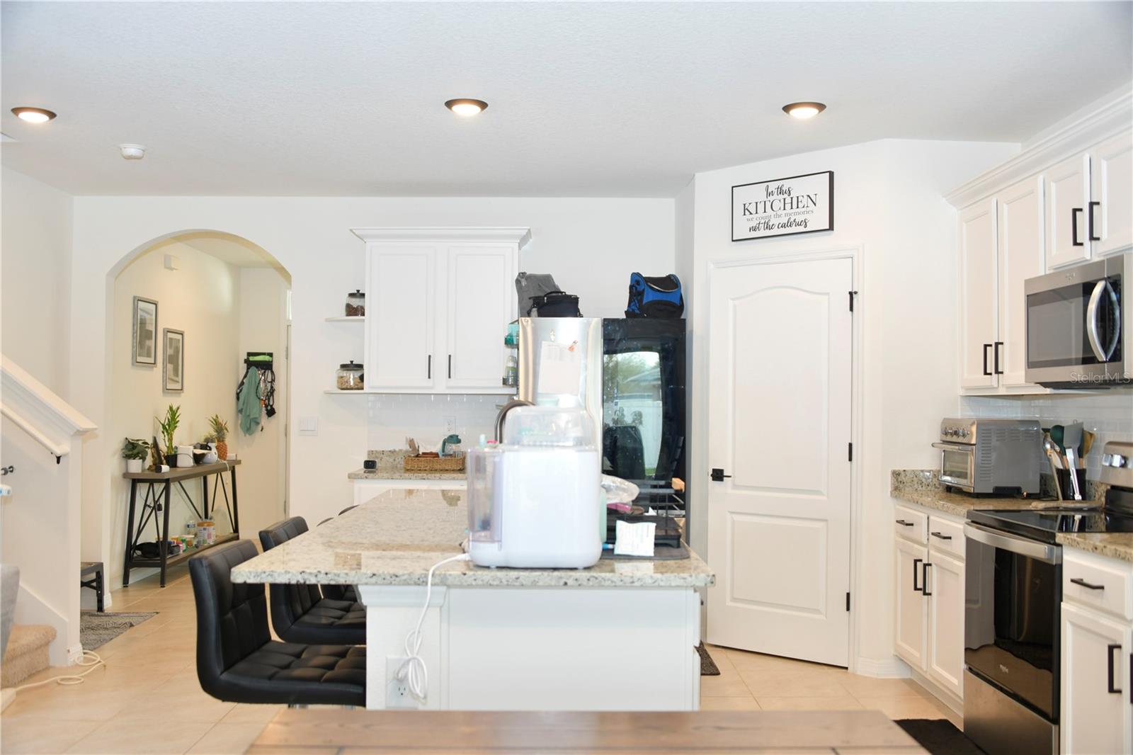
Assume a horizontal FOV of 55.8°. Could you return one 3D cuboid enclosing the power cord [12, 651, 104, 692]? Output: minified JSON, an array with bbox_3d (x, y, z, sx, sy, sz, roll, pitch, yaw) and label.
[{"bbox_3d":[-2.403,1.420,5.215,0.270,0.025,0.720,0,-1,0],"label":"power cord"}]

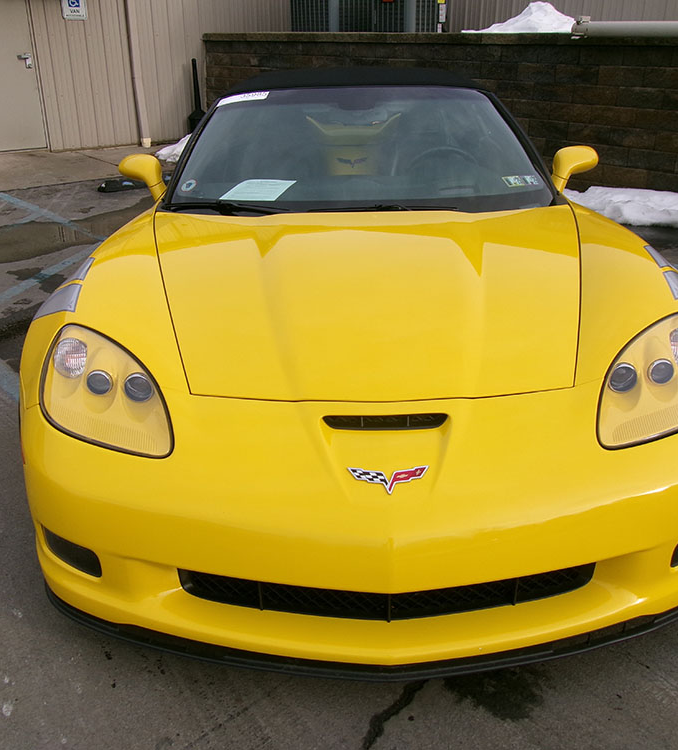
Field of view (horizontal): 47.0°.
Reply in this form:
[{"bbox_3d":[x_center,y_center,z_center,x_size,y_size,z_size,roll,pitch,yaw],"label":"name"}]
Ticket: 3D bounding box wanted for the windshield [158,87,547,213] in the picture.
[{"bbox_3d":[0.082,-0.895,3.076,1.480,0.140,0.820,-1,52,0],"label":"windshield"}]

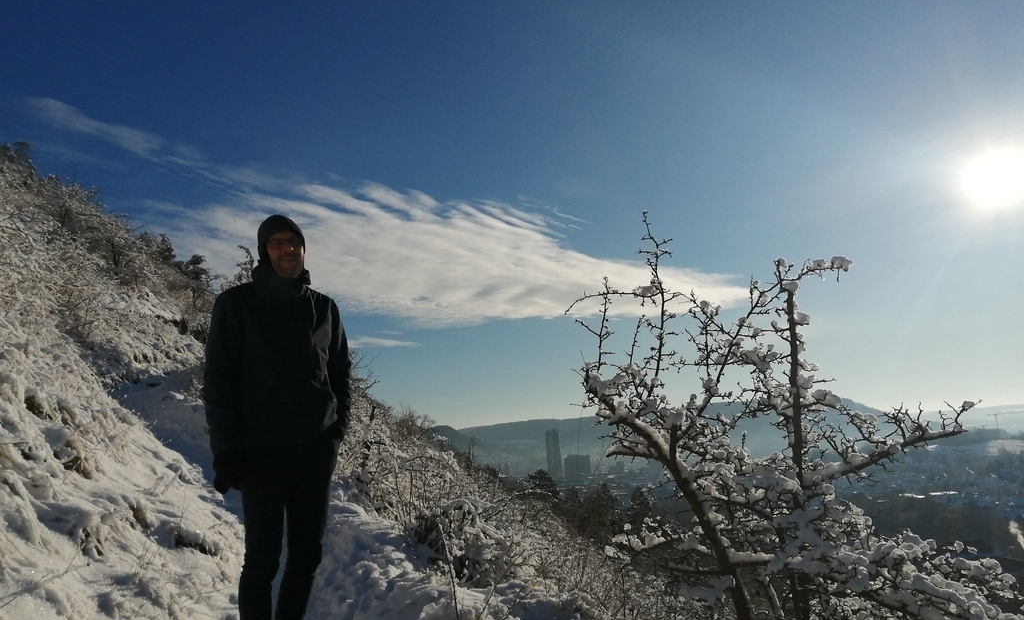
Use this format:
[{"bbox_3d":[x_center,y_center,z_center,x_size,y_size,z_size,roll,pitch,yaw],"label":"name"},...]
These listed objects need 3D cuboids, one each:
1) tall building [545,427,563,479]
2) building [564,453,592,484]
[{"bbox_3d":[101.910,356.360,1848.110,33.000,143.000,33.000,-5,-10,2],"label":"tall building"},{"bbox_3d":[140.690,338.900,1614.510,52.000,66.000,26.000,-5,-10,4],"label":"building"}]

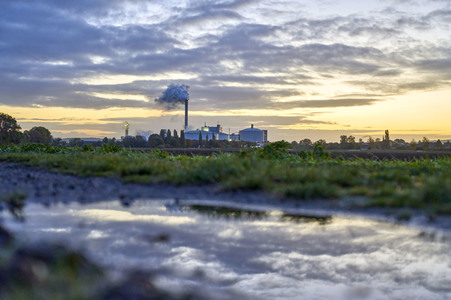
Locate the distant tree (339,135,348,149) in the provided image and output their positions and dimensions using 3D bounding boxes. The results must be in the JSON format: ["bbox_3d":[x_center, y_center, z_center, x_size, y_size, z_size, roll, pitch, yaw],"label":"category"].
[{"bbox_3d":[94.660,-6.110,500.000,6.390,10.940,6.070,0,0,0],"label":"distant tree"}]

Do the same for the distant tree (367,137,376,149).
[{"bbox_3d":[116.630,-5.710,500.000,6.390,10.150,6.070,0,0,0],"label":"distant tree"}]

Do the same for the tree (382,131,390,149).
[{"bbox_3d":[134.380,-8.520,520.000,5.400,15.700,5.130,0,0,0],"label":"tree"}]

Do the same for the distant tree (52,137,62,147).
[{"bbox_3d":[-115.420,-5.150,430.000,6.870,6.870,6.530,0,0,0],"label":"distant tree"}]

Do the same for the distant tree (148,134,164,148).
[{"bbox_3d":[-49.610,-6.290,450.000,11.500,9.990,10.930,0,0,0],"label":"distant tree"}]

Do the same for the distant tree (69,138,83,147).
[{"bbox_3d":[-114.650,-5.370,480.000,10.740,6.900,10.200,0,0,0],"label":"distant tree"}]

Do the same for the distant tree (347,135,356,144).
[{"bbox_3d":[100.660,-6.190,500.000,7.190,10.780,6.830,0,0,0],"label":"distant tree"}]

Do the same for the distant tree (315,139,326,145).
[{"bbox_3d":[76.090,-4.790,500.000,9.190,7.990,8.730,0,0,0],"label":"distant tree"}]

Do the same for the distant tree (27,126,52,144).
[{"bbox_3d":[-109.070,-7.830,370.000,14.190,11.530,13.480,0,0,0],"label":"distant tree"}]

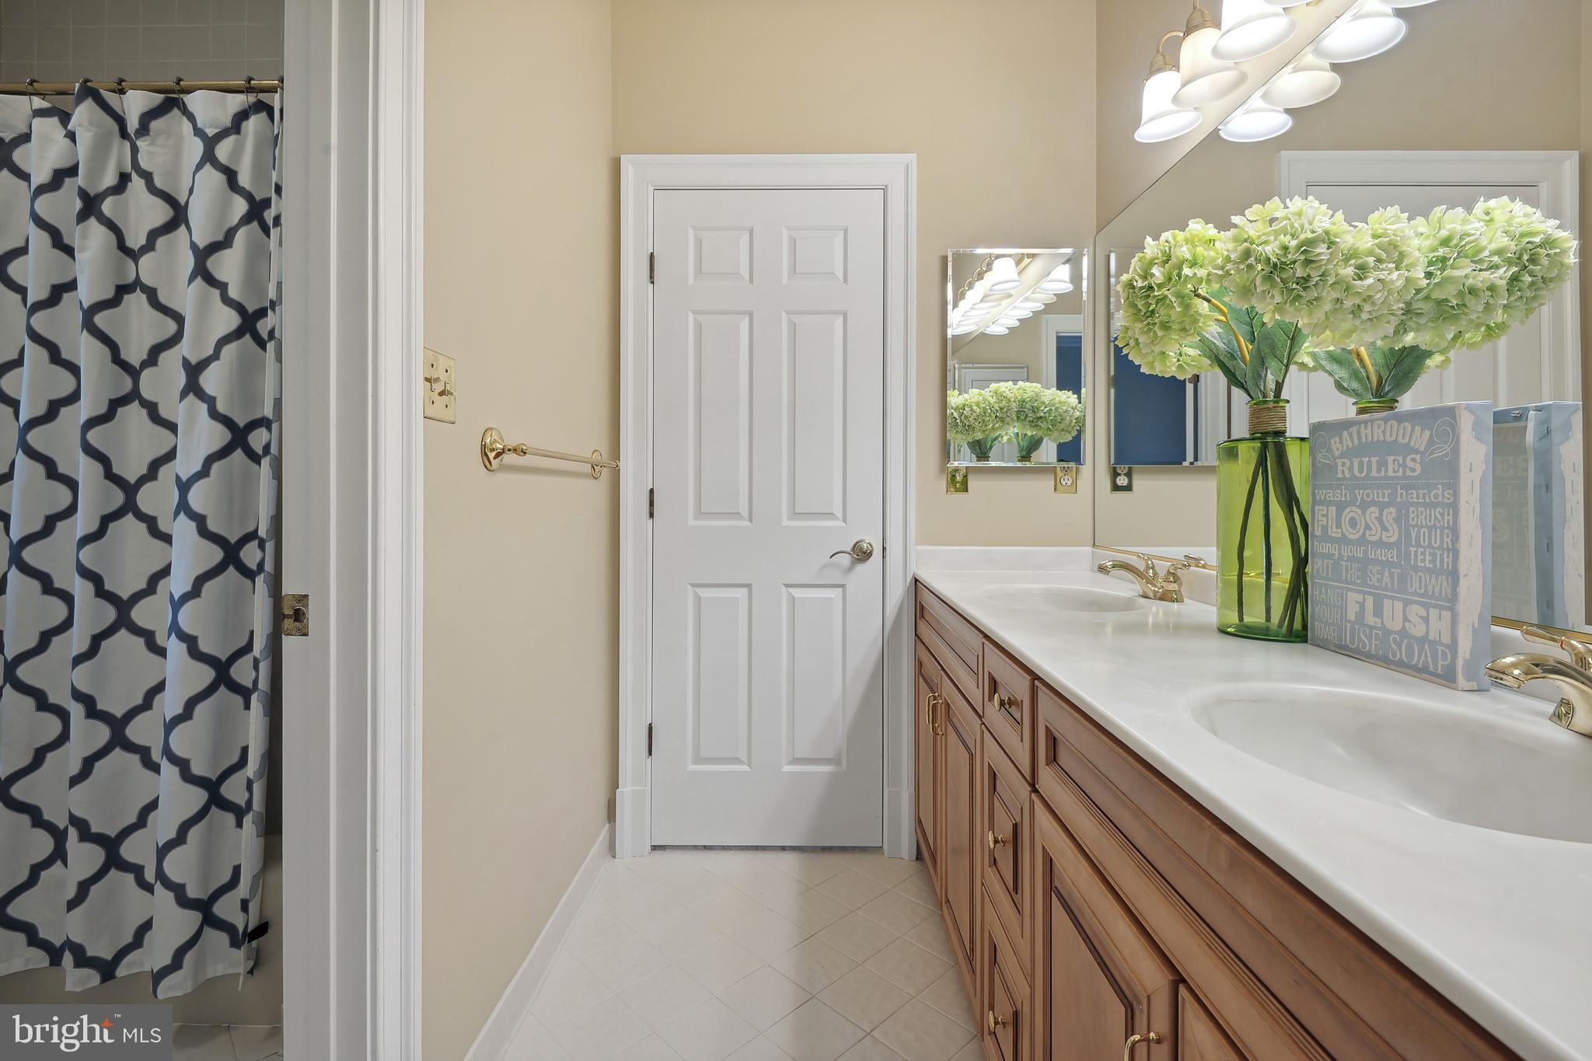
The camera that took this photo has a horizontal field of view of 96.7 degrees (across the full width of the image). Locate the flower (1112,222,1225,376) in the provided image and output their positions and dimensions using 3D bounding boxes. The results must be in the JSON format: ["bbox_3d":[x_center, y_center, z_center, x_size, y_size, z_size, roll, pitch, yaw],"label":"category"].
[{"bbox_3d":[0.668,-0.412,1.255,0.185,0.245,0.190,1,2,24],"label":"flower"}]

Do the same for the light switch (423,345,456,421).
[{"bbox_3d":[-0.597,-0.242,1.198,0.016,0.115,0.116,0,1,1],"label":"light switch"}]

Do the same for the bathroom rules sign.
[{"bbox_3d":[0.847,0.013,1.012,0.038,0.356,0.279,0,1,3],"label":"bathroom rules sign"}]

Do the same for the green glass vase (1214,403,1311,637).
[{"bbox_3d":[0.824,-0.024,1.237,0.147,0.408,0.147,0,1,0],"label":"green glass vase"}]

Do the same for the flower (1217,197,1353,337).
[{"bbox_3d":[0.743,-0.400,1.085,0.188,0.192,0.185,1,2,34],"label":"flower"}]

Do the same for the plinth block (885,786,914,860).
[{"bbox_3d":[0.319,0.893,2.160,0.091,0.205,0.042,0,1,1],"label":"plinth block"}]

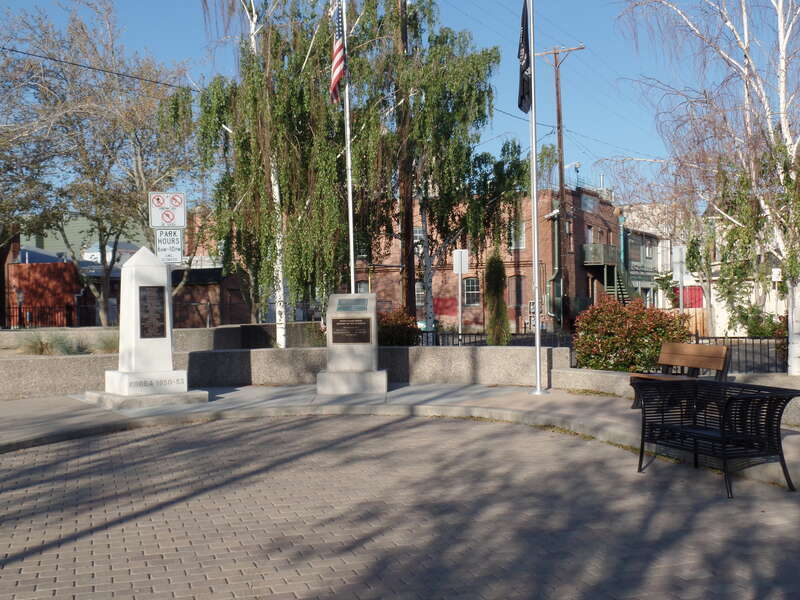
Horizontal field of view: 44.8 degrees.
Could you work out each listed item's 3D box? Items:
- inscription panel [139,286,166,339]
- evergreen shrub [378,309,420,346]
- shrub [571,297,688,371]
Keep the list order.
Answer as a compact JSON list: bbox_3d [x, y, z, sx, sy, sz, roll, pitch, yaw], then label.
[{"bbox_3d":[-3.650,0.185,14.350,0.395,0.760,0.040,-1,-2,-33],"label":"inscription panel"},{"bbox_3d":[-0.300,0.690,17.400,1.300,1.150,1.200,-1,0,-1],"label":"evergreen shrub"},{"bbox_3d":[3.620,0.580,15.100,1.720,1.250,1.450,-1,0,14],"label":"shrub"}]

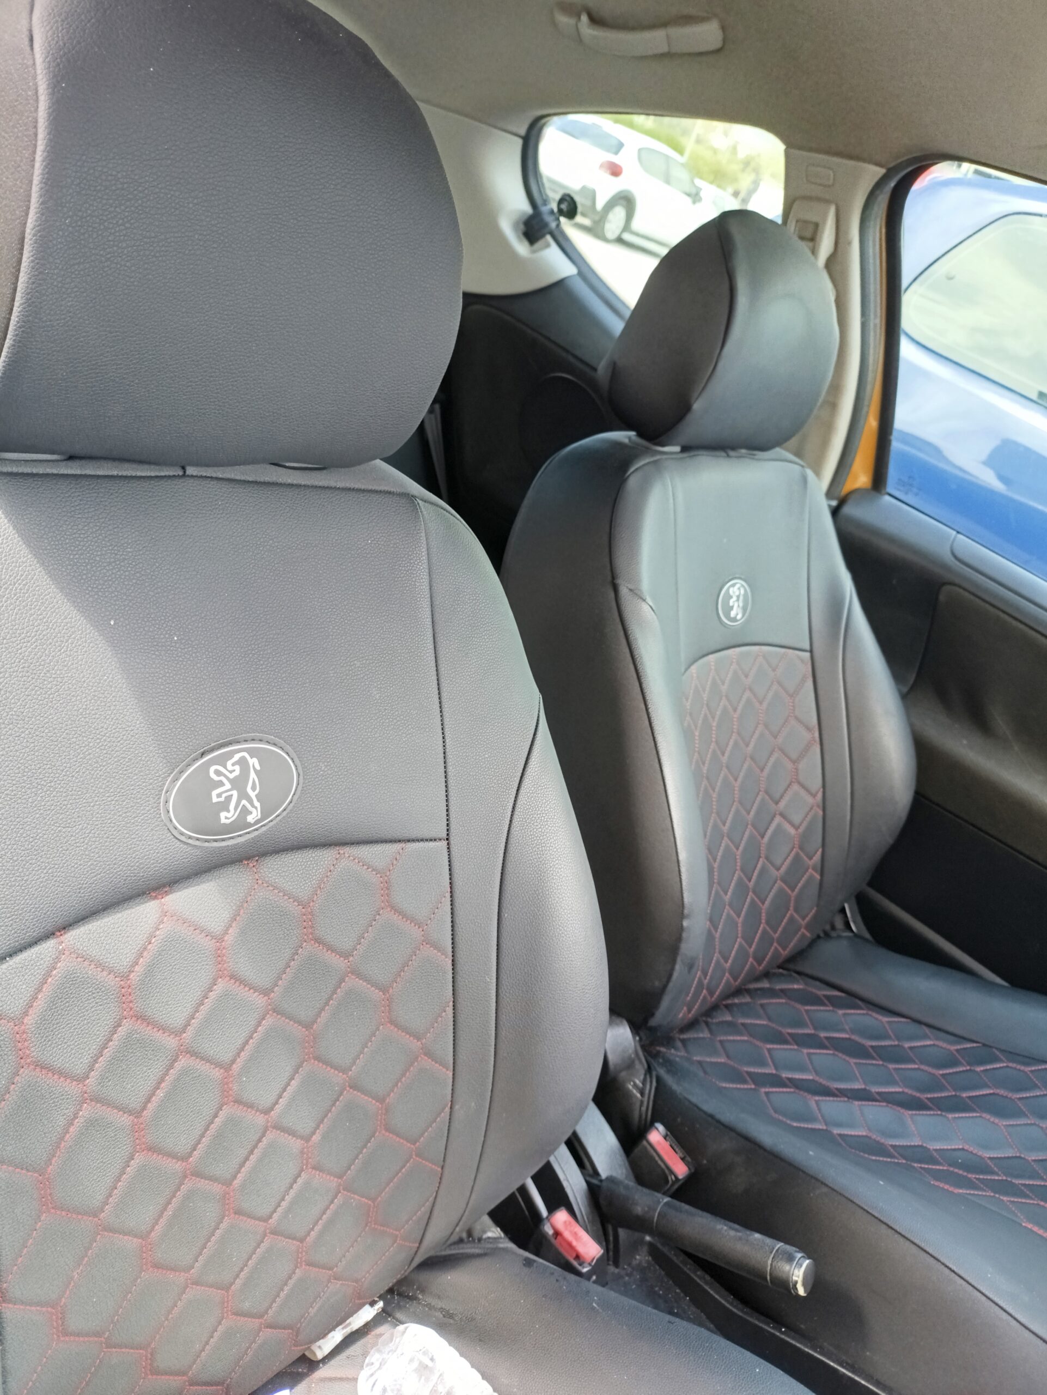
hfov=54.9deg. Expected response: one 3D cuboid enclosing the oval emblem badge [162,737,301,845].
[{"bbox_3d":[-0.152,0.050,0.539,0.006,0.056,0.093,-2,9,36],"label":"oval emblem badge"}]

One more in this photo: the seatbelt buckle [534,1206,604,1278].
[{"bbox_3d":[0.028,0.465,0.837,0.052,0.064,0.029,43,32,21],"label":"seatbelt buckle"}]

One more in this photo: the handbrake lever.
[{"bbox_3d":[0.143,0.453,0.861,0.213,0.039,0.034,6,14,35],"label":"handbrake lever"}]

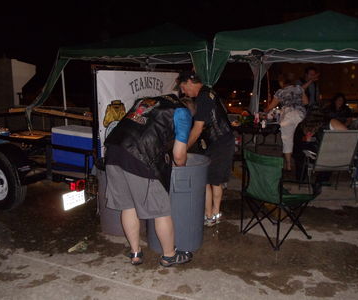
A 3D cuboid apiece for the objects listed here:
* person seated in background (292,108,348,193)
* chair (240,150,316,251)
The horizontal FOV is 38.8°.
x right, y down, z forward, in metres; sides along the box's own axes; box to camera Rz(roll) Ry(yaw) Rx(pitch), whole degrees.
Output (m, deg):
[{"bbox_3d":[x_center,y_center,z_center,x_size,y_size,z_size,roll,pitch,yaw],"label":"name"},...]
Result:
[{"bbox_3d":[1.921,-0.075,7.039,0.580,1.200,0.750,4,11,23],"label":"person seated in background"},{"bbox_3d":[0.992,0.443,5.060,0.570,0.850,0.560,-7,12,-34],"label":"chair"}]

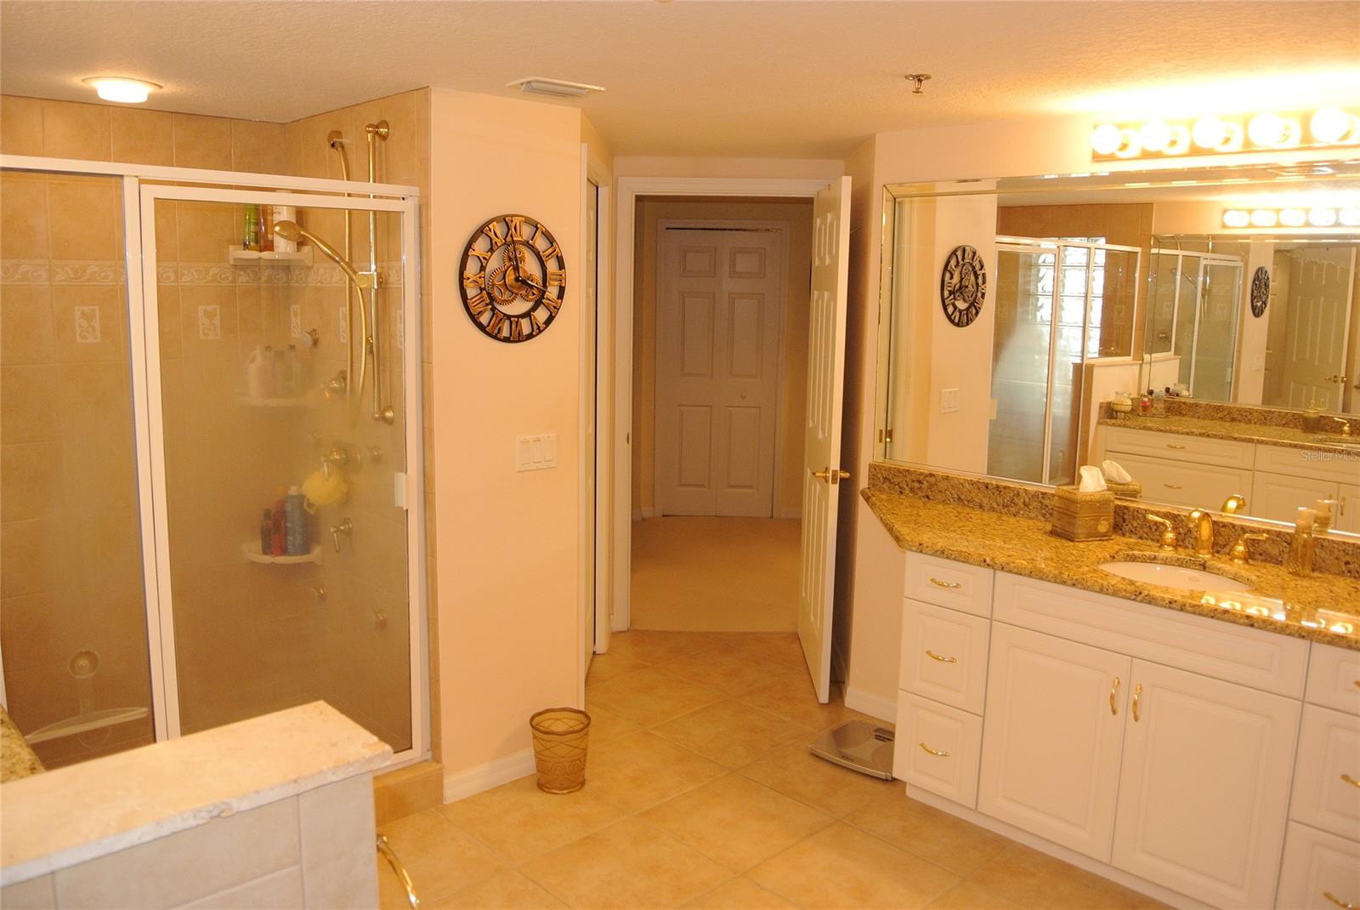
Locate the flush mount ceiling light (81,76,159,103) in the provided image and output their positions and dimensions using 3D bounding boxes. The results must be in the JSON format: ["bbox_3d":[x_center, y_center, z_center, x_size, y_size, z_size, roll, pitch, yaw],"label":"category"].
[{"bbox_3d":[-1.609,-1.050,2.955,0.207,0.042,0.207,-8,13,-44],"label":"flush mount ceiling light"}]

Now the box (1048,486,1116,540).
[{"bbox_3d":[1.293,0.186,3.270,0.135,0.150,0.122,-2,10,-14],"label":"box"}]

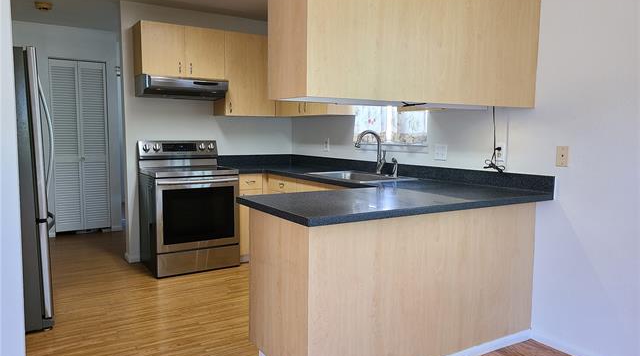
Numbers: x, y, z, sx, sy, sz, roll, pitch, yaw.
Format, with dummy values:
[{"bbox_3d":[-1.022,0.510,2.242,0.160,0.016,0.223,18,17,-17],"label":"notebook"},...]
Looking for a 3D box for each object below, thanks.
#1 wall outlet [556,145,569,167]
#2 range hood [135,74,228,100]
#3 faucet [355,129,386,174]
[{"bbox_3d":[1.387,-0.121,2.748,0.014,0.116,0.074,-3,6,-32],"label":"wall outlet"},{"bbox_3d":[-1.313,-0.853,4.592,0.766,0.185,0.460,-3,6,-32],"label":"range hood"},{"bbox_3d":[0.419,-0.203,3.911,0.285,0.370,0.120,-3,6,-32],"label":"faucet"}]

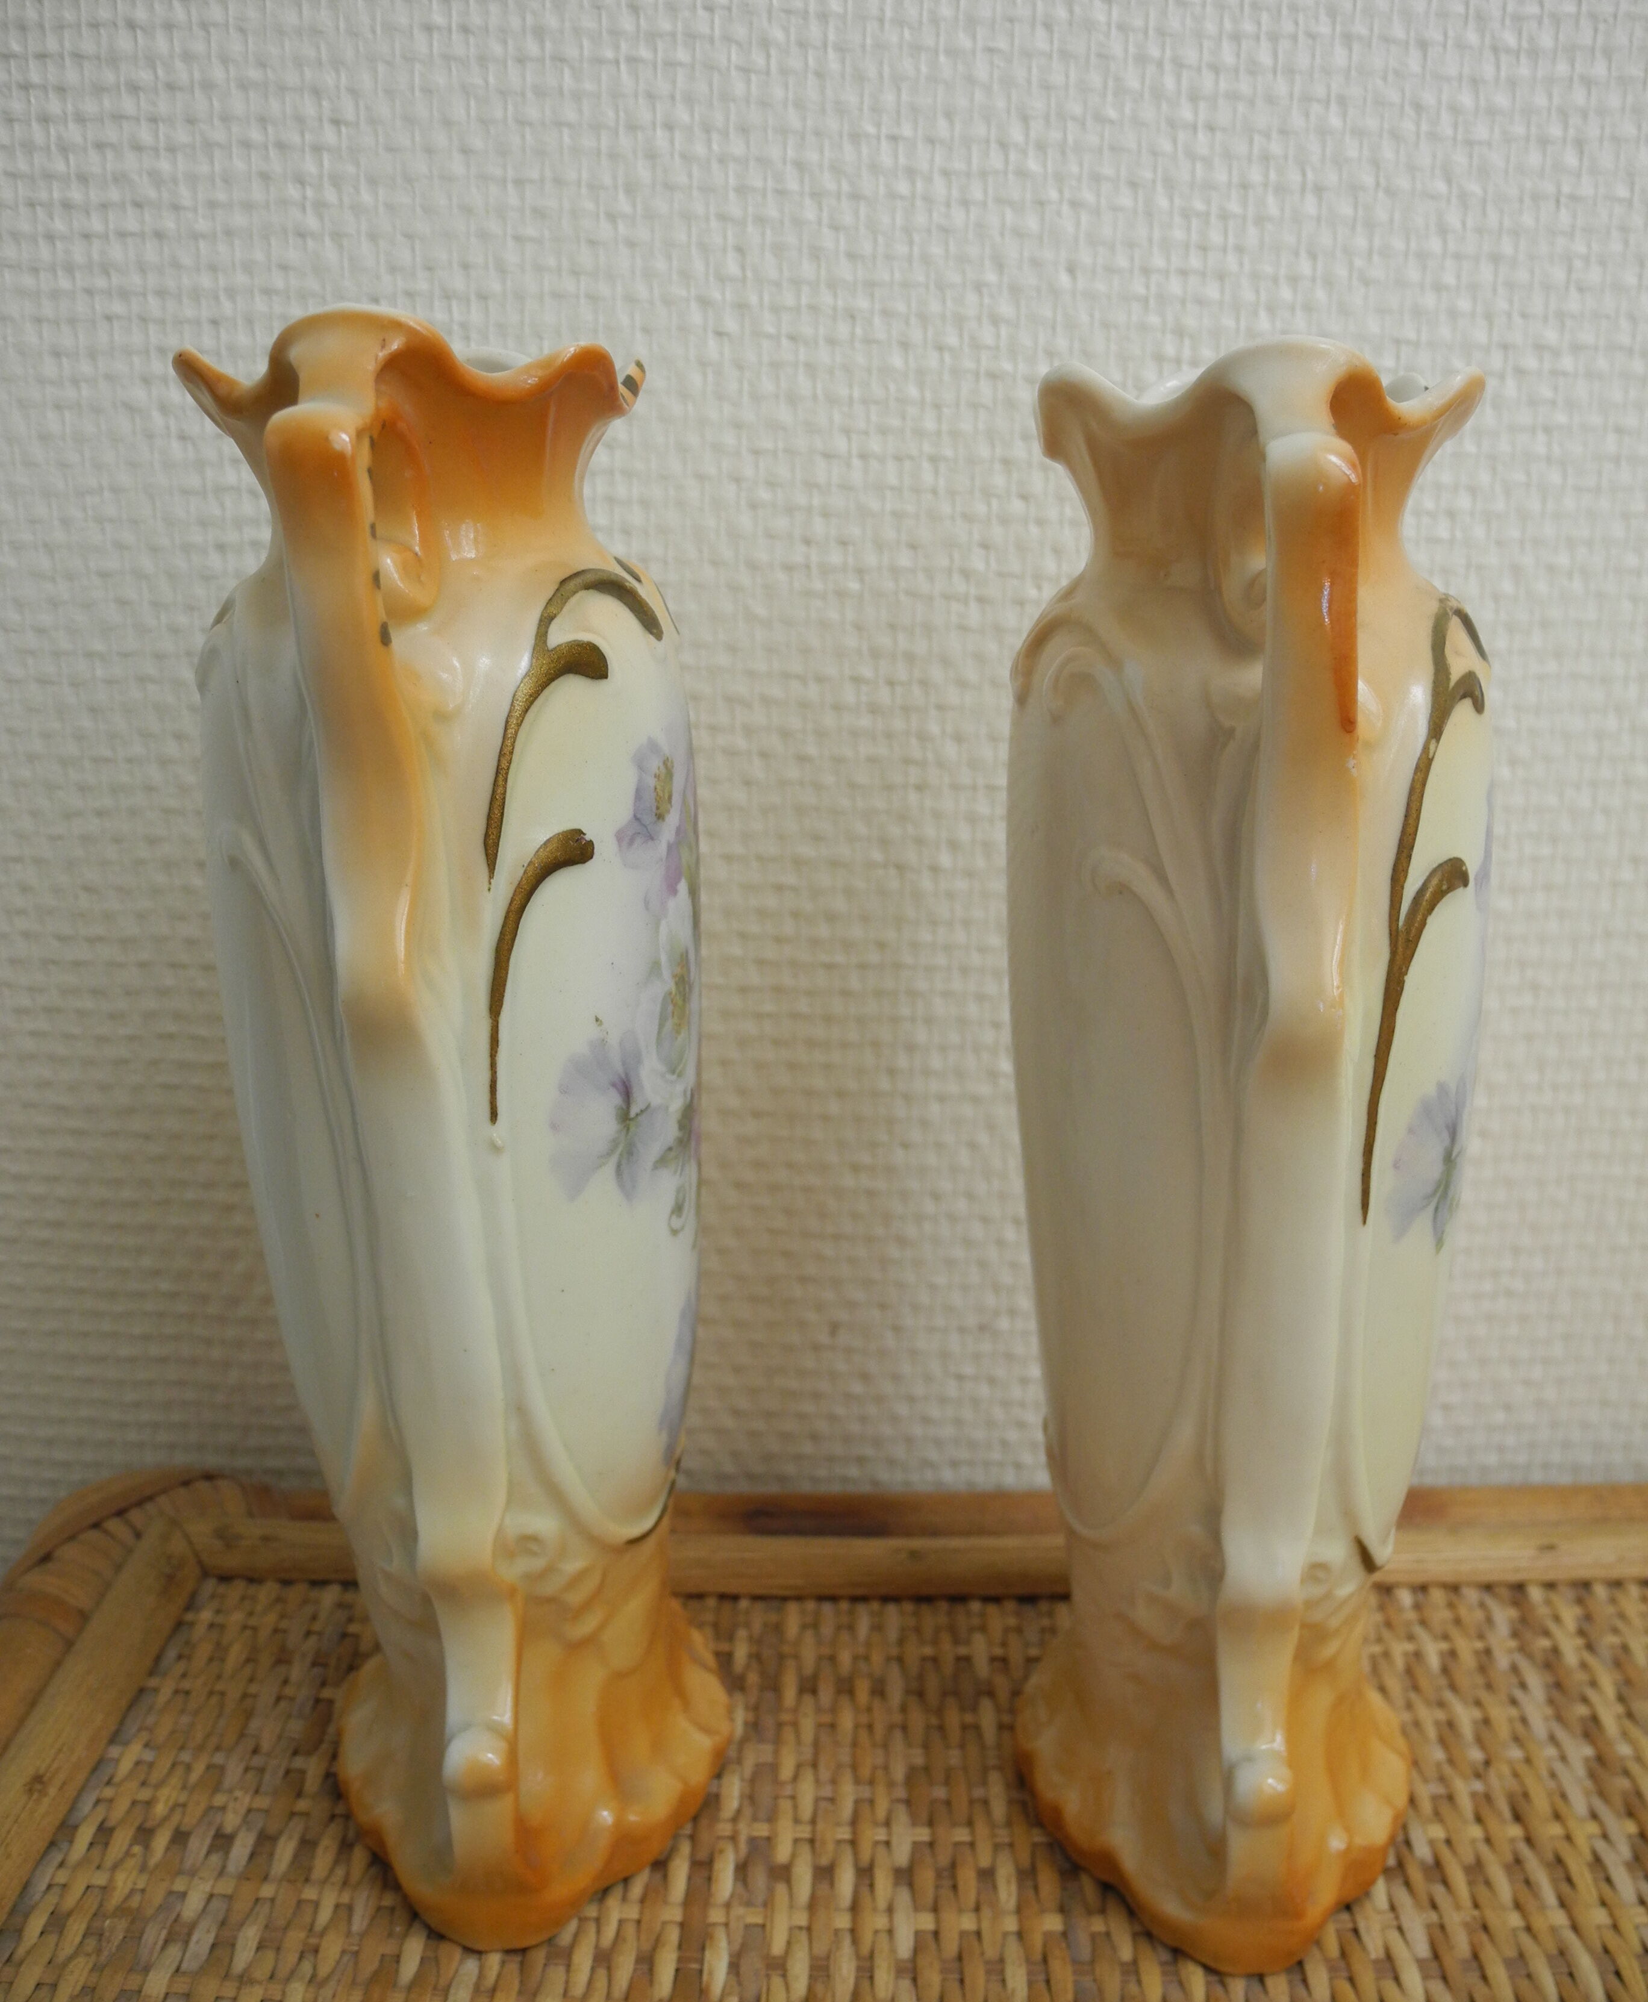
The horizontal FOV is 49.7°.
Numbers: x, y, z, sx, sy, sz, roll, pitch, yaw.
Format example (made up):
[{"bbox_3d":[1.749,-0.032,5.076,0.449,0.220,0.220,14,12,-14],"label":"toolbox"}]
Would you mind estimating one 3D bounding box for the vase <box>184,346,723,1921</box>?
[{"bbox_3d":[-0.059,0.024,0.306,0.079,0.256,0.102,-1,15,0],"label":"vase"}]

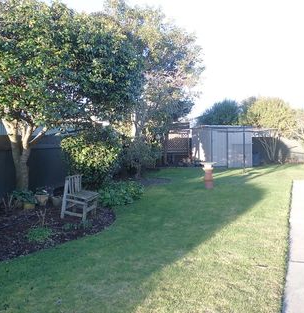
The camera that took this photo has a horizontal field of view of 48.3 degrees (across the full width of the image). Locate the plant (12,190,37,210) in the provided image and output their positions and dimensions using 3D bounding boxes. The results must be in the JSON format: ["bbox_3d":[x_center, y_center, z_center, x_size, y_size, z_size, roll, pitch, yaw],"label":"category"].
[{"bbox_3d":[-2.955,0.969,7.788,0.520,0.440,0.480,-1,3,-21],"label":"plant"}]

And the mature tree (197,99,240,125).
[{"bbox_3d":[4.695,-1.873,23.883,3.200,4.300,3.000,0,3,11],"label":"mature tree"}]

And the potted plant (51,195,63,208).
[{"bbox_3d":[-2.219,1.007,8.041,0.330,0.330,0.330,-1,3,-15],"label":"potted plant"}]

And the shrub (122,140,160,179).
[{"bbox_3d":[-0.443,-0.020,14.154,1.650,1.700,1.600,0,3,-2],"label":"shrub"}]

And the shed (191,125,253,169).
[{"bbox_3d":[4.082,-0.545,18.867,3.200,2.200,1.800,1,3,23],"label":"shed"}]

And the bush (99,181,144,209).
[{"bbox_3d":[-0.774,0.886,8.586,1.100,0.500,1.200,-1,3,-5],"label":"bush"}]

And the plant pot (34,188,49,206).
[{"bbox_3d":[-2.720,1.010,8.350,0.360,0.430,0.360,-1,3,0],"label":"plant pot"}]

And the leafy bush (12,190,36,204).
[{"bbox_3d":[-2.974,0.896,7.834,0.540,0.340,0.500,-1,3,-21],"label":"leafy bush"}]

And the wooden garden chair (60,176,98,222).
[{"bbox_3d":[-1.435,0.818,6.773,0.560,0.840,0.490,1,3,23],"label":"wooden garden chair"}]

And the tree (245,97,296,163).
[{"bbox_3d":[7.326,-1.620,20.888,3.300,4.100,3.000,1,3,19],"label":"tree"}]

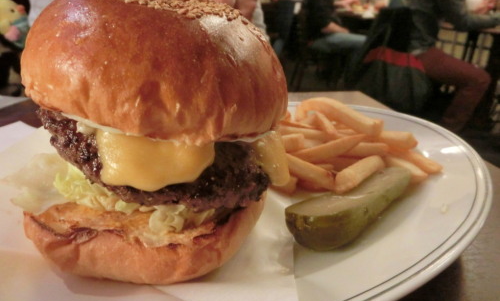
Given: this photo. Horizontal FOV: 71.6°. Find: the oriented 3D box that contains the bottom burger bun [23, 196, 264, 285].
[{"bbox_3d":[-0.043,0.025,0.155,0.099,0.028,0.099,1,18,0],"label":"bottom burger bun"}]

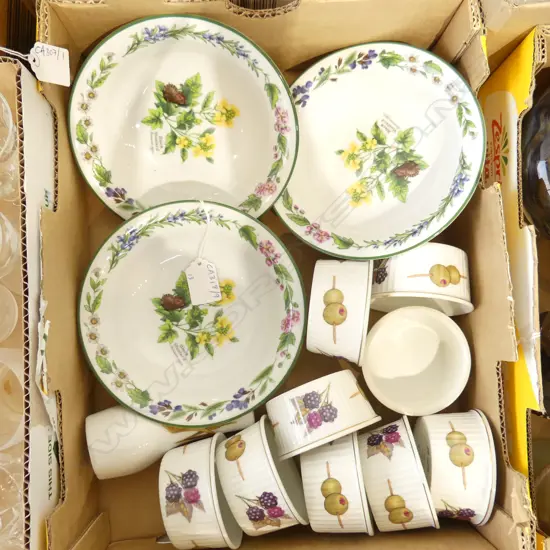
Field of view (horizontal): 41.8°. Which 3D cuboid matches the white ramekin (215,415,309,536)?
[{"bbox_3d":[-0.010,0.152,0.536,0.042,0.085,0.085,-25,90,7],"label":"white ramekin"}]

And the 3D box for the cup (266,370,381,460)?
[{"bbox_3d":[0.035,0.108,0.561,0.086,0.086,0.043,-23,76,0],"label":"cup"}]

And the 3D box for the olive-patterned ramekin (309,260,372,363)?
[{"bbox_3d":[0.050,0.025,0.544,0.042,0.085,0.085,7,90,10],"label":"olive-patterned ramekin"}]

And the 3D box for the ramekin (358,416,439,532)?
[{"bbox_3d":[0.089,0.150,0.534,0.042,0.085,0.085,-17,90,10],"label":"ramekin"}]

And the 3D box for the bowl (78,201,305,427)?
[{"bbox_3d":[-0.061,0.029,0.552,0.166,0.047,0.166,0,87,-2],"label":"bowl"}]

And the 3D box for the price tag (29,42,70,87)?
[{"bbox_3d":[-0.136,-0.127,0.435,0.031,0.001,0.023,-2,94,-37],"label":"price tag"}]

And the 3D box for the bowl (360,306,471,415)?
[{"bbox_3d":[0.109,0.068,0.572,0.084,0.043,0.084,0,84,1],"label":"bowl"}]

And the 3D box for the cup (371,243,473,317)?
[{"bbox_3d":[0.111,0.004,0.553,0.085,0.085,0.042,7,77,0],"label":"cup"}]

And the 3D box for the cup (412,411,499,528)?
[{"bbox_3d":[0.127,0.139,0.526,0.042,0.085,0.085,2,90,0],"label":"cup"}]

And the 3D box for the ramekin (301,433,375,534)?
[{"bbox_3d":[0.045,0.150,0.528,0.042,0.085,0.085,-10,90,6],"label":"ramekin"}]

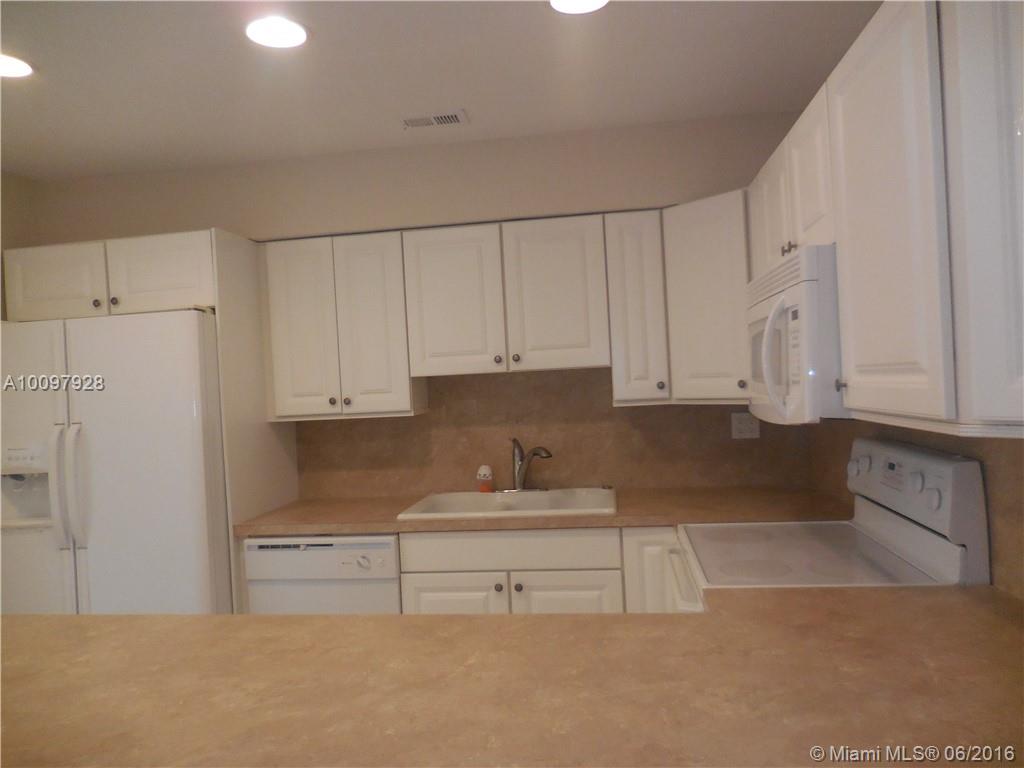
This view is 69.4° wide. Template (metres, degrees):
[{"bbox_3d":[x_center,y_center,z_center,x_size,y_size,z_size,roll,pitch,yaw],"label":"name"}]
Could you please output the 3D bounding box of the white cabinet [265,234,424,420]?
[{"bbox_3d":[-0.730,-0.245,3.334,0.626,0.775,0.326,-3,1,7],"label":"white cabinet"}]

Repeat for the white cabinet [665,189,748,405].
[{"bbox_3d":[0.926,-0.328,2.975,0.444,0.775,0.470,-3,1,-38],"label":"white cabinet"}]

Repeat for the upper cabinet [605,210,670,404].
[{"bbox_3d":[0.531,-0.309,3.167,0.231,0.775,0.326,-3,1,7],"label":"upper cabinet"}]

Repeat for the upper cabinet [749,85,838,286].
[{"bbox_3d":[0.960,-0.524,2.140,0.327,0.370,0.914,-3,1,7],"label":"upper cabinet"}]

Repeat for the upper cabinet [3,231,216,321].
[{"bbox_3d":[-1.583,-0.433,3.279,0.904,0.299,0.624,-3,1,7],"label":"upper cabinet"}]

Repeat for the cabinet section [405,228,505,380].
[{"bbox_3d":[-0.215,-0.348,3.212,0.415,0.612,0.330,-3,1,7],"label":"cabinet section"}]

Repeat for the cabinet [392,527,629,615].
[{"bbox_3d":[0.049,0.976,3.093,0.842,0.869,0.616,-3,1,7],"label":"cabinet"}]

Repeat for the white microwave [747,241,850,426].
[{"bbox_3d":[0.934,-0.129,2.073,0.400,0.415,0.761,-3,1,7],"label":"white microwave"}]

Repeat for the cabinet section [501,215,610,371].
[{"bbox_3d":[0.199,-0.370,3.161,0.419,0.612,0.330,-3,1,7],"label":"cabinet section"}]

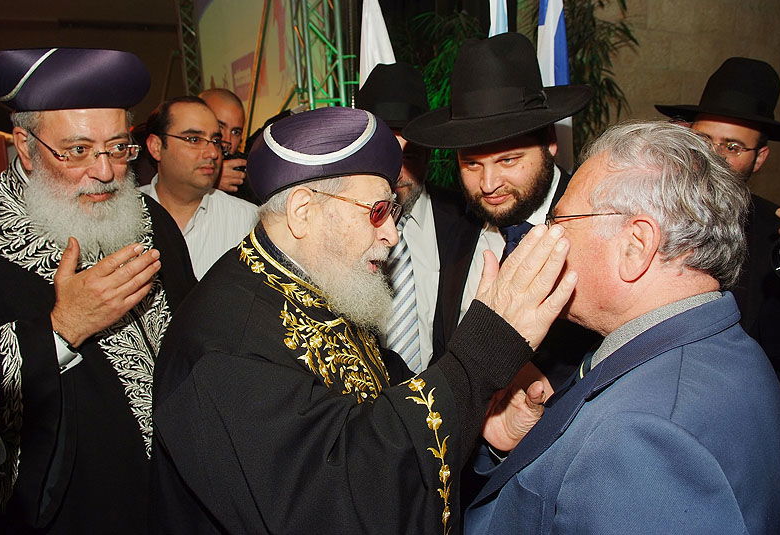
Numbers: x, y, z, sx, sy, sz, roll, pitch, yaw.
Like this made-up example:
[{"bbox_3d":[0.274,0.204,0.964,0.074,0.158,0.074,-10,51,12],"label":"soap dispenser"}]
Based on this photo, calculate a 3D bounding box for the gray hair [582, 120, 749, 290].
[{"bbox_3d":[0.323,-0.074,0.690,0.183,0.195,0.172,-3,11,26],"label":"gray hair"}]

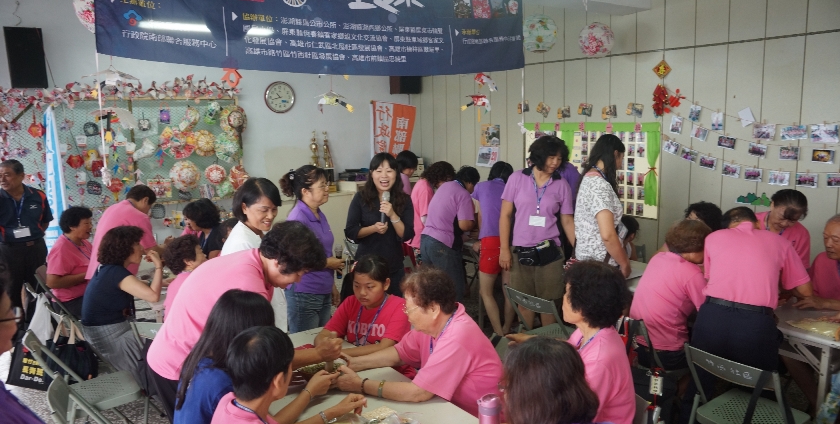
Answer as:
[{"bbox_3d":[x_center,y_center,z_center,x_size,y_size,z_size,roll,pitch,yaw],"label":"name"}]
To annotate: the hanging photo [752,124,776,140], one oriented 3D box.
[{"bbox_3d":[2.829,-0.652,4.977,0.015,0.120,0.165,-8,11,-35],"label":"hanging photo"}]

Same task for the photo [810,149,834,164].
[{"bbox_3d":[3.088,-0.426,4.653,0.012,0.103,0.152,-8,11,-35],"label":"photo"}]

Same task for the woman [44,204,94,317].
[{"bbox_3d":[-2.460,0.577,4.700,0.740,1.230,0.520,-4,9,-17],"label":"woman"}]

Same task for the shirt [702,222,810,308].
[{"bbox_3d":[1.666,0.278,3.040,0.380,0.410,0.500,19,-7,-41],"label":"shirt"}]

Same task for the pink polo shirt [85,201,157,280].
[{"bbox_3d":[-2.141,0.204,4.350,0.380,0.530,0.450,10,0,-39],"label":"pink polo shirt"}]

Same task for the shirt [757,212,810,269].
[{"bbox_3d":[2.206,0.220,3.699,0.480,0.620,0.320,7,12,44],"label":"shirt"}]

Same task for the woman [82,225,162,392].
[{"bbox_3d":[-1.784,0.691,3.694,0.780,1.200,0.500,-7,10,-36],"label":"woman"}]

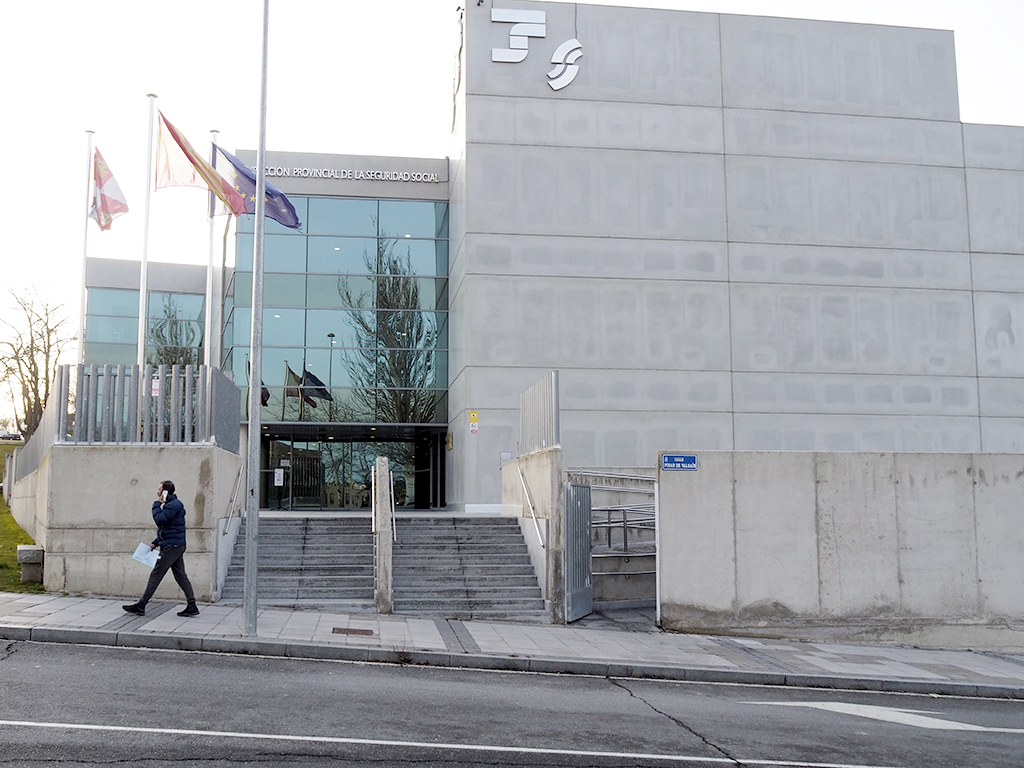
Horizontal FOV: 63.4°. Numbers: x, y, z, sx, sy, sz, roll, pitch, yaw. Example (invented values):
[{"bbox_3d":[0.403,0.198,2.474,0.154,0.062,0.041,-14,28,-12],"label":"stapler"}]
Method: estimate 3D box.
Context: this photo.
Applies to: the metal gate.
[{"bbox_3d":[1.118,2.767,13.750,0.080,2.200,1.319,-3,-8,23],"label":"metal gate"}]

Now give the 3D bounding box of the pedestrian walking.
[{"bbox_3d":[-4.655,2.191,11.000,0.970,1.750,0.520,1,-7,-8],"label":"pedestrian walking"}]

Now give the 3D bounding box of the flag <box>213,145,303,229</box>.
[{"bbox_3d":[-4.602,-3.571,14.977,1.450,1.360,0.450,4,-8,-28],"label":"flag"}]

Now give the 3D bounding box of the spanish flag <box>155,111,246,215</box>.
[{"bbox_3d":[-5.164,-3.672,13.733,1.450,1.620,0.450,4,-8,-32],"label":"spanish flag"}]

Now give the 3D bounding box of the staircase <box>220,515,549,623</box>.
[{"bbox_3d":[-2.102,3.045,13.978,5.050,1.600,2.650,1,-7,-8],"label":"staircase"}]

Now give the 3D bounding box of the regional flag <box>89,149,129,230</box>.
[{"bbox_3d":[-7.103,-3.424,14.580,0.700,1.360,0.420,1,-7,-8],"label":"regional flag"}]

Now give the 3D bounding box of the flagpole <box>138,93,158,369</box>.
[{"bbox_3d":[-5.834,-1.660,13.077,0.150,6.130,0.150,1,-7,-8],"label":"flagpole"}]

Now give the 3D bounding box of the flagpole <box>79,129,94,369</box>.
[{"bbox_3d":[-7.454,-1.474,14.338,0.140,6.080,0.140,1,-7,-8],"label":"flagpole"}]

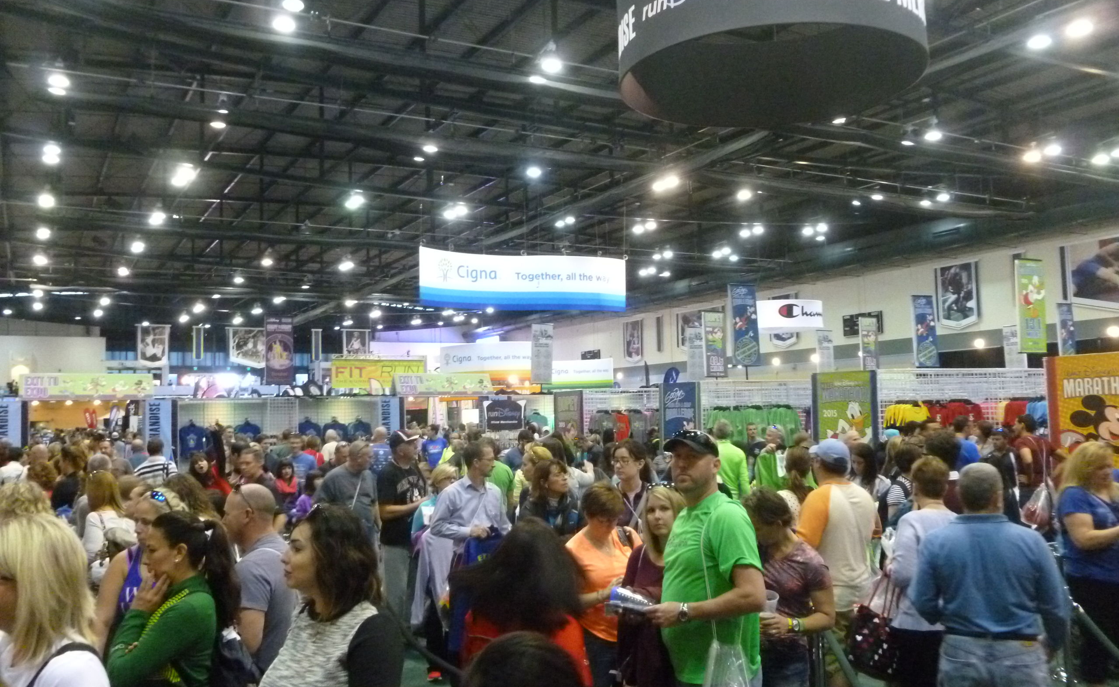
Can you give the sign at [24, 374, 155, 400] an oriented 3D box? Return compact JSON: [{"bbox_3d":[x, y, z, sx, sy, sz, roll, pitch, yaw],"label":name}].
[{"bbox_3d":[-9.483,0.870,18.200,2.400,0.510,0.060,1,-4,-28],"label":"sign"}]

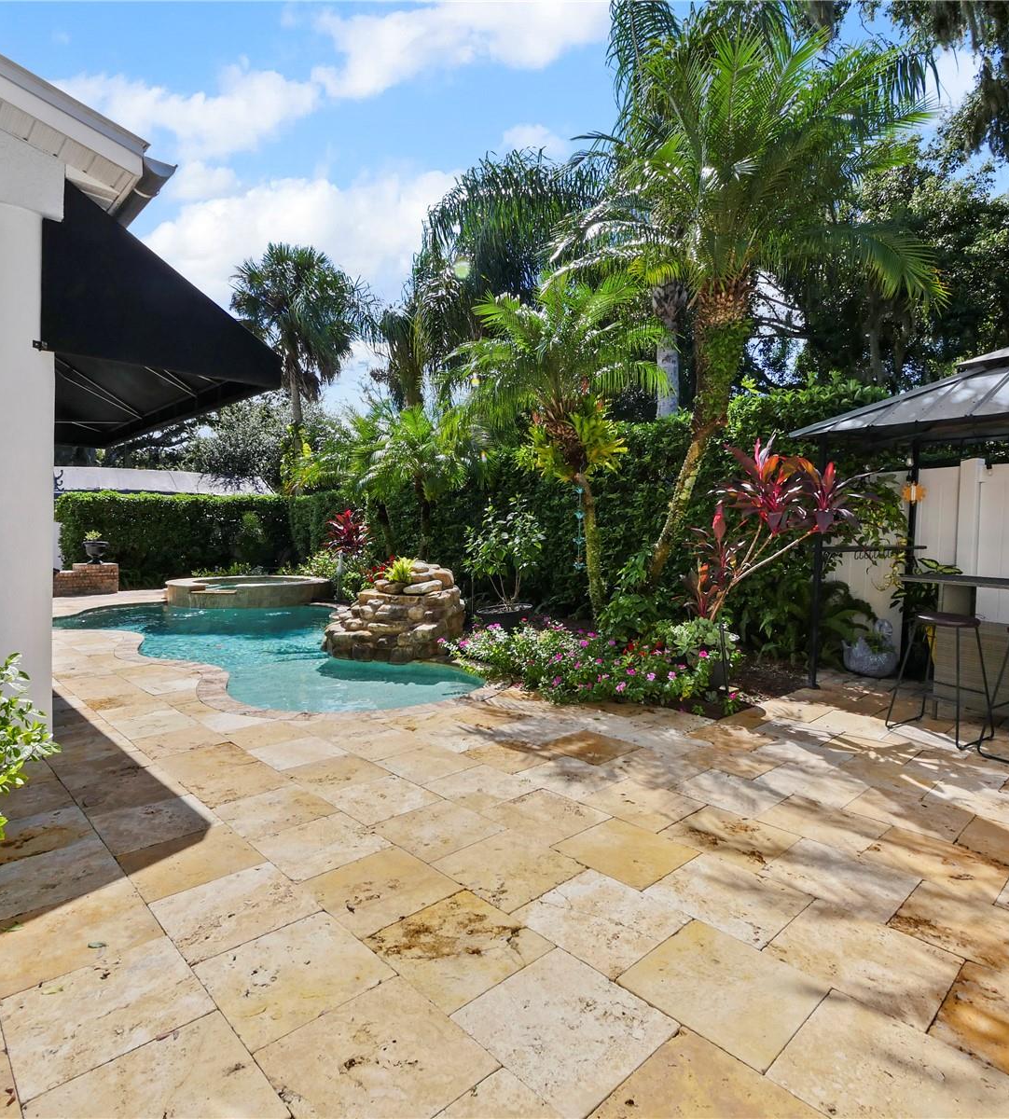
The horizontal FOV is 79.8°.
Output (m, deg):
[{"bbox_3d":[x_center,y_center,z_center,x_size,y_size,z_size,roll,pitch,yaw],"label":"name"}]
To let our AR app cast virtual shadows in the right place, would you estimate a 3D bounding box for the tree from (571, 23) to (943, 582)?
[{"bbox_3d":[2.333,-2.029,5.609,3.250,5.880,3.200,1,2,0],"label":"tree"}]

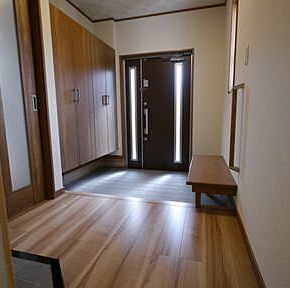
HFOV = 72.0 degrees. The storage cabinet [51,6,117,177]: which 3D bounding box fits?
[{"bbox_3d":[-0.903,-0.655,2.922,0.370,1.764,1.564,2,9,16],"label":"storage cabinet"}]

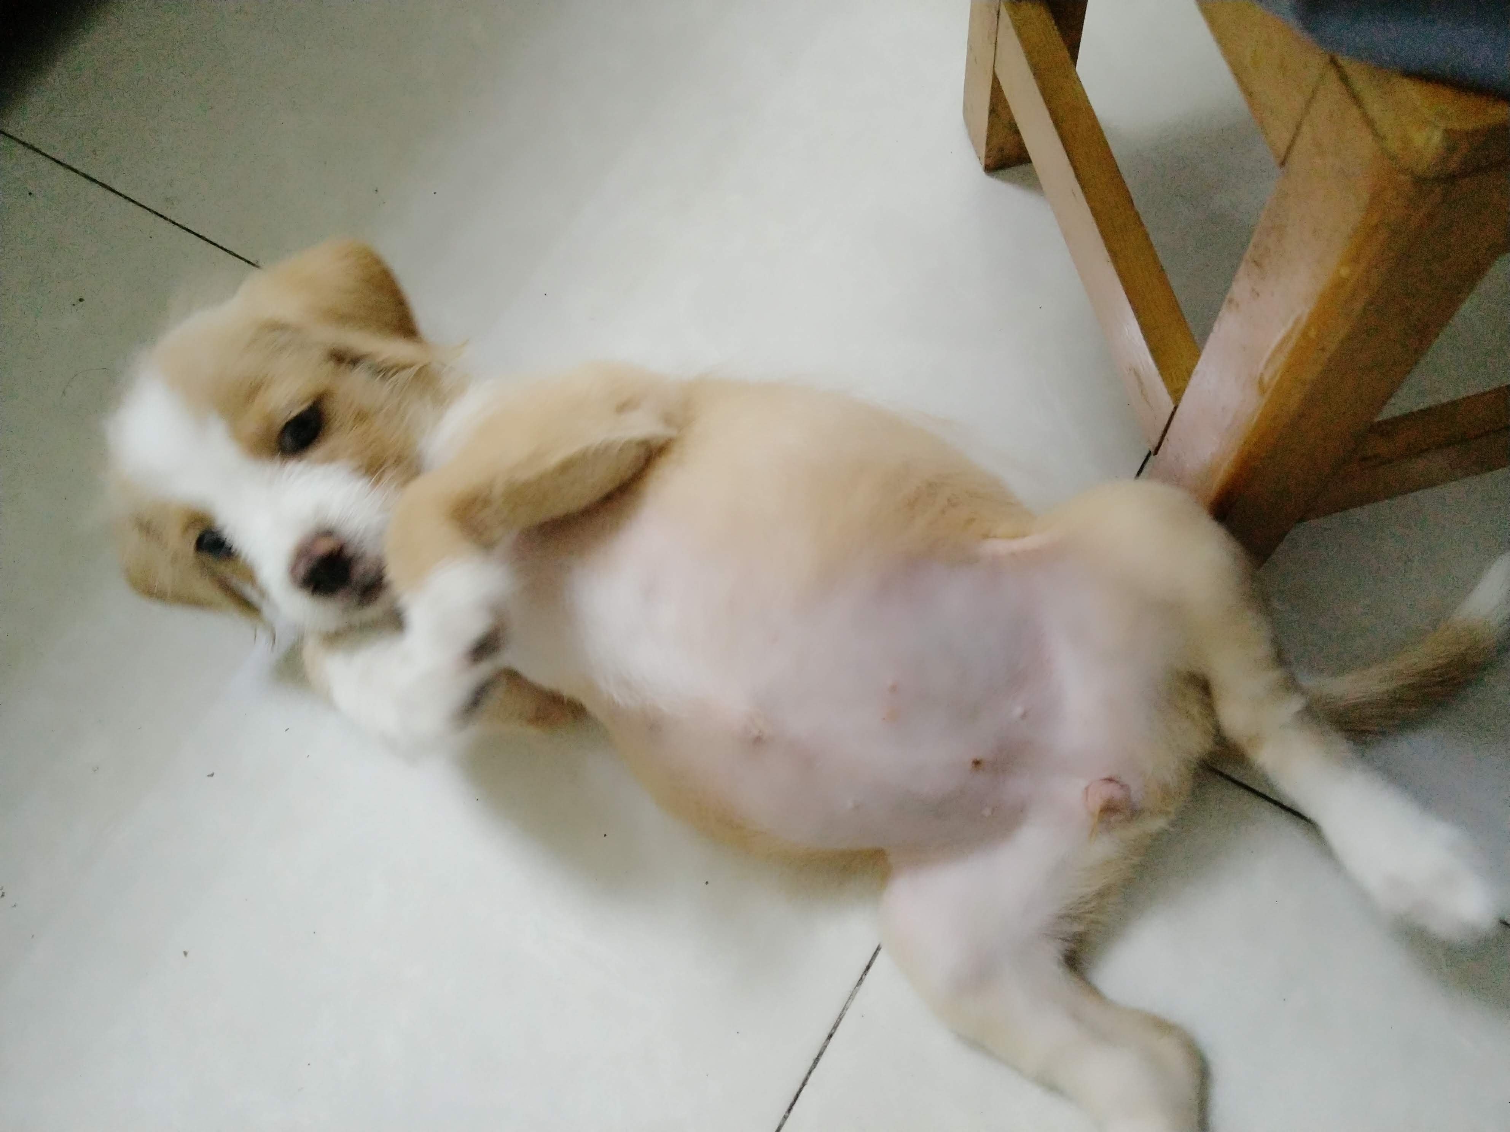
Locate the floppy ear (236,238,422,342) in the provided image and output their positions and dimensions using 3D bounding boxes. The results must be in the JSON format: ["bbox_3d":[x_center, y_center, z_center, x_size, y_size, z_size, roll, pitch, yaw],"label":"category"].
[{"bbox_3d":[-0.181,-0.115,0.500,0.074,0.025,0.042,12,57,-9],"label":"floppy ear"}]

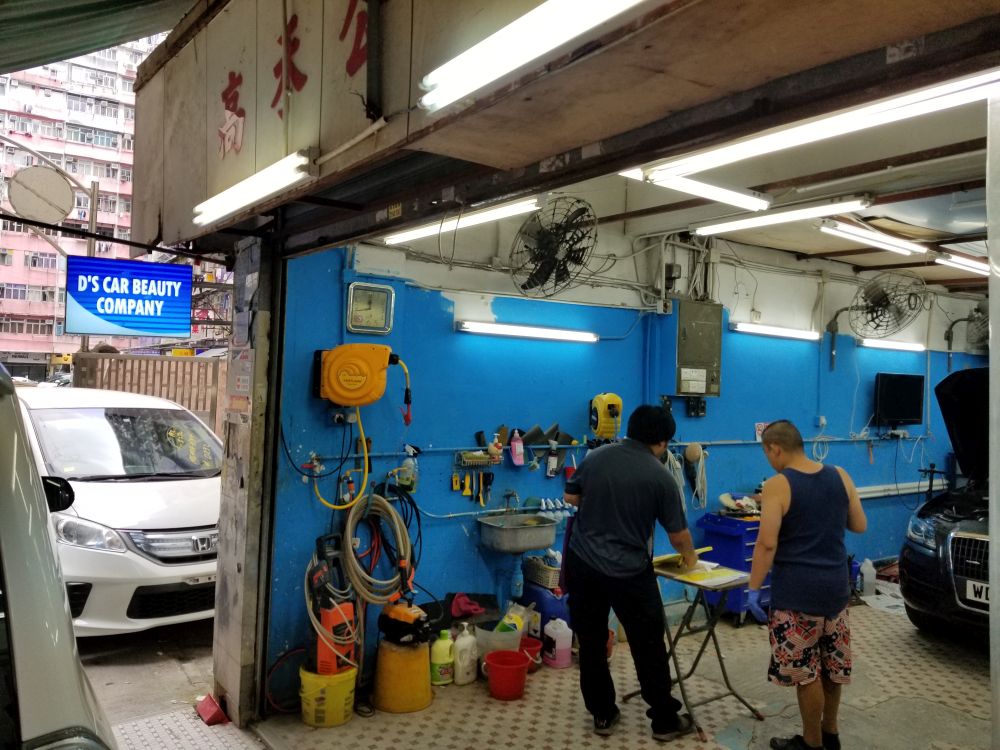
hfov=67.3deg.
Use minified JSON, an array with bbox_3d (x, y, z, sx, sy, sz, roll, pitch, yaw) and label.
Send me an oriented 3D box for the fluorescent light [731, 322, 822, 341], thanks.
[{"bbox_3d":[2.321,-0.368,6.269,1.230,0.080,0.080,3,-2,-35],"label":"fluorescent light"}]

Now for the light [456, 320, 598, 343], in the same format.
[{"bbox_3d":[0.221,-0.285,5.047,1.210,0.085,0.085,3,-2,-35],"label":"light"}]

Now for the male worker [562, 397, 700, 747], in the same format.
[{"bbox_3d":[0.721,0.978,3.891,0.600,1.660,0.550,1,-1,25],"label":"male worker"}]

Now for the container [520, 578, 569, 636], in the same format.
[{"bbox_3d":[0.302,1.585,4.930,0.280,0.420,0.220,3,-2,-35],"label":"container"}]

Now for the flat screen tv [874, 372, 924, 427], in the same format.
[{"bbox_3d":[3.847,0.236,7.224,0.740,0.485,0.080,3,-2,-30],"label":"flat screen tv"}]

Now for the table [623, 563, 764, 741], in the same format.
[{"bbox_3d":[1.112,1.526,4.313,0.510,0.770,0.630,3,-2,-35],"label":"table"}]

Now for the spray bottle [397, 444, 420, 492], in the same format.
[{"bbox_3d":[-0.542,0.554,4.448,0.120,0.284,0.095,2,-1,10],"label":"spray bottle"}]

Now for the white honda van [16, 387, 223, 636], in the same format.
[{"bbox_3d":[-3.431,0.993,6.552,1.700,1.720,4.220,3,-2,-43],"label":"white honda van"}]

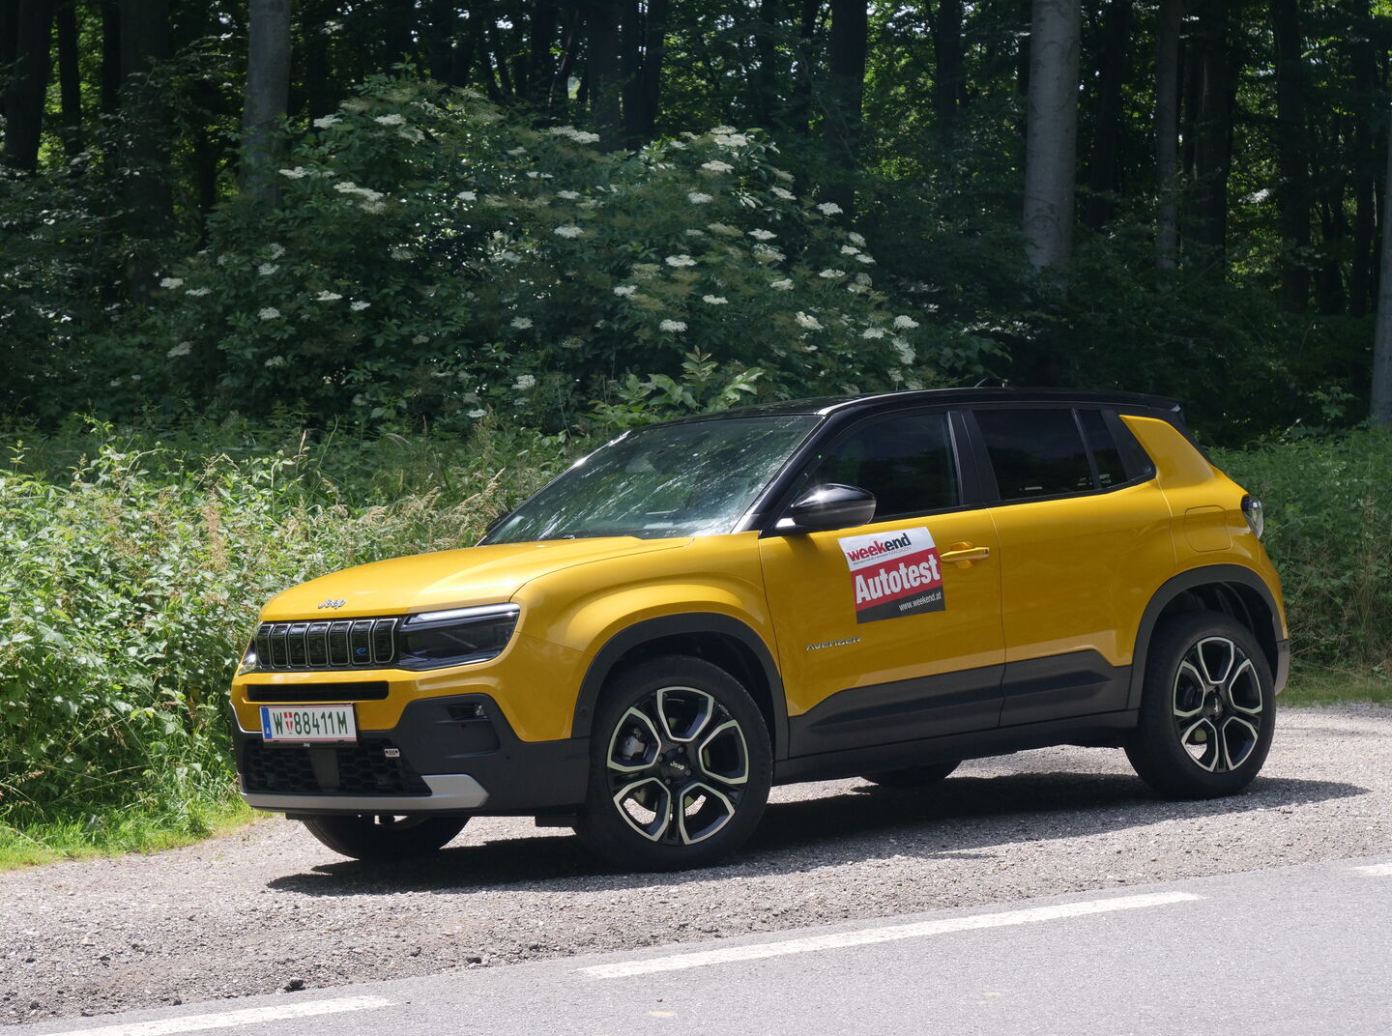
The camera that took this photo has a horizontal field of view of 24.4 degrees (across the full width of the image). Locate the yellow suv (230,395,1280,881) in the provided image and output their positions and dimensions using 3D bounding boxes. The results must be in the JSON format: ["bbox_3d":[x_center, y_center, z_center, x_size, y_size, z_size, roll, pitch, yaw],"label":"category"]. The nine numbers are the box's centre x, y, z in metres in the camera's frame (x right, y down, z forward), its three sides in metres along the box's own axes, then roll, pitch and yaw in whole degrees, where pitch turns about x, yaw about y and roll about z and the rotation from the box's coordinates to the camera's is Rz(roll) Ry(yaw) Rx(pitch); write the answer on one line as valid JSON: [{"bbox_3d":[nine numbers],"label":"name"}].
[{"bbox_3d":[0.300,0.339,11.477,4.080,1.530,1.800,-3,-1,-41],"label":"yellow suv"}]

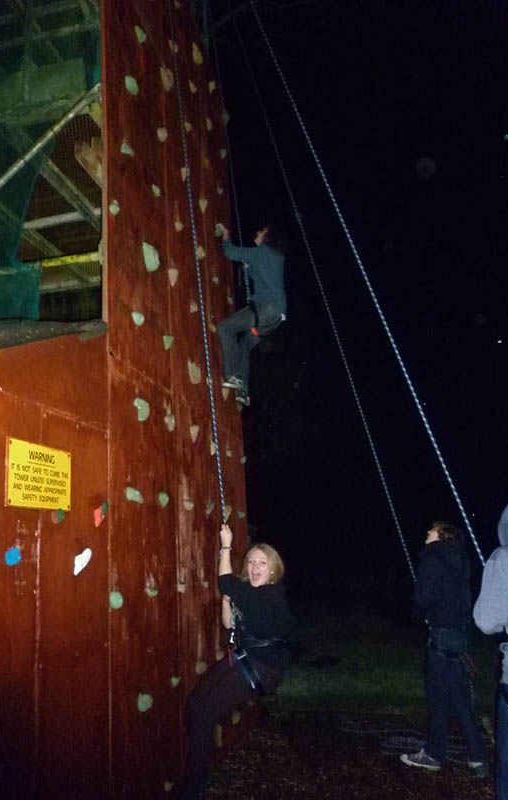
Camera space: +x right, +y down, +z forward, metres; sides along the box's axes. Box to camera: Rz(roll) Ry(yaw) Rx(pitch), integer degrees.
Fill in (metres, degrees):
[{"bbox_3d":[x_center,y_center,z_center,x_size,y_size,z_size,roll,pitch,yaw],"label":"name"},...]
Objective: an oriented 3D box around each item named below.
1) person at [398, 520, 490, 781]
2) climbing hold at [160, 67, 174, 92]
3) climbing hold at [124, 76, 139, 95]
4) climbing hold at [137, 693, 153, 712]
[{"bbox_3d":[1.334,1.685,4.510,0.520,1.640,0.480,-11,-17,36],"label":"person"},{"bbox_3d":[-0.720,-2.668,5.388,0.085,0.200,0.170,-6,-13,11],"label":"climbing hold"},{"bbox_3d":[-0.706,-1.811,3.727,0.040,0.065,0.100,-7,-14,13],"label":"climbing hold"},{"bbox_3d":[-0.618,1.708,3.653,0.065,0.100,0.135,-6,-13,11],"label":"climbing hold"}]

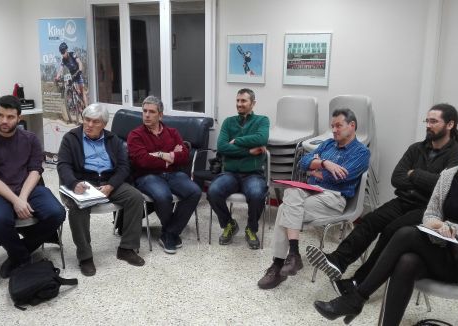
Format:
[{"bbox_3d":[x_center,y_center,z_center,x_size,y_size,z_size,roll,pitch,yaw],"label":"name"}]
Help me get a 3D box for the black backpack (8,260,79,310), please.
[{"bbox_3d":[-1.192,0.753,2.638,0.360,0.180,0.300,-7,14,-34],"label":"black backpack"}]

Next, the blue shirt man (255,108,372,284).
[{"bbox_3d":[0.625,0.216,2.919,0.840,1.200,0.550,-7,14,-35],"label":"blue shirt man"}]

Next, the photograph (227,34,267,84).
[{"bbox_3d":[0.191,-1.098,4.395,0.440,0.505,0.025,7,13,24],"label":"photograph"}]

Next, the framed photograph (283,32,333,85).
[{"bbox_3d":[0.780,-1.025,4.125,0.465,0.515,0.025,7,13,24],"label":"framed photograph"}]

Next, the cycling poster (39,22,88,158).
[{"bbox_3d":[-2.249,-0.910,5.642,0.830,2.020,0.060,6,13,23],"label":"cycling poster"}]

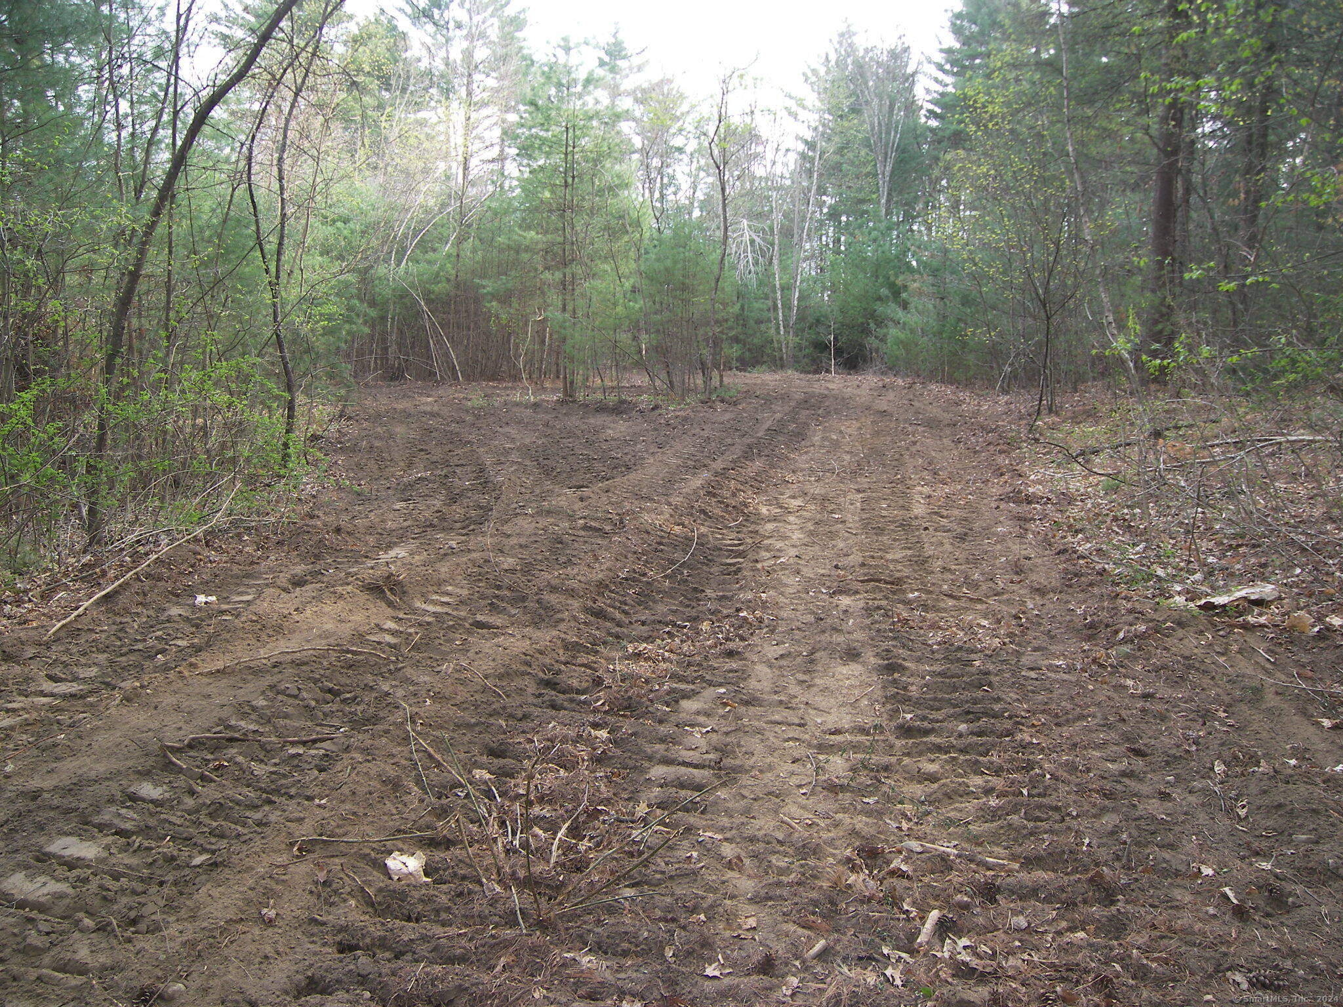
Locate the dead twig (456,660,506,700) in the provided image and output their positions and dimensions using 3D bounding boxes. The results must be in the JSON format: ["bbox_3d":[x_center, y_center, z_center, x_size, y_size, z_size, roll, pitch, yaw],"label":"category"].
[{"bbox_3d":[-0.885,0.828,4.369,0.060,0.085,0.431,-7,12,-41],"label":"dead twig"}]

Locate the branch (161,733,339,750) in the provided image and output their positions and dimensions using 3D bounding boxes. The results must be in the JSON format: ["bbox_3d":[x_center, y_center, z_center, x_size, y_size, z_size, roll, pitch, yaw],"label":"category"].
[{"bbox_3d":[-1.687,0.951,3.752,0.694,0.051,0.097,0,9,-6],"label":"branch"}]

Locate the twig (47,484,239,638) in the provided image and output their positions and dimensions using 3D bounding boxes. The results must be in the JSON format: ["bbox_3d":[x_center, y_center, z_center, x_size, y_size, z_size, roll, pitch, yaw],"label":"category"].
[{"bbox_3d":[-3.708,0.276,6.894,0.200,0.386,3.633,-1,9,-8],"label":"twig"}]

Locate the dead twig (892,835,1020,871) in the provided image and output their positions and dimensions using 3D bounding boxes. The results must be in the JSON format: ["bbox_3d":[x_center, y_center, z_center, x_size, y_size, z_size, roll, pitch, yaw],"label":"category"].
[{"bbox_3d":[0.913,1.115,2.957,0.360,0.031,0.051,4,10,21],"label":"dead twig"}]

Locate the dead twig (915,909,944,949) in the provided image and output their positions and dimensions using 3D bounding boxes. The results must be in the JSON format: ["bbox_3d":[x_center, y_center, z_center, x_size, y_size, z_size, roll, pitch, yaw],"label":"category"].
[{"bbox_3d":[0.710,1.173,2.569,0.027,0.038,0.155,7,11,34],"label":"dead twig"}]

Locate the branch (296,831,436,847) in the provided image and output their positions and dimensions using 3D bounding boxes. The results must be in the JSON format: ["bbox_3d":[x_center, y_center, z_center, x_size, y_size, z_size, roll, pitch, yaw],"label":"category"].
[{"bbox_3d":[-1.000,1.092,3.027,0.470,0.025,0.050,0,9,-4],"label":"branch"}]

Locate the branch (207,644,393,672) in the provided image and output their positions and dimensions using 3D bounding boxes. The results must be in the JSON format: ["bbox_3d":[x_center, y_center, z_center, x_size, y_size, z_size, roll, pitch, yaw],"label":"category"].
[{"bbox_3d":[-1.844,0.774,4.650,0.929,0.091,0.129,-1,9,-9],"label":"branch"}]

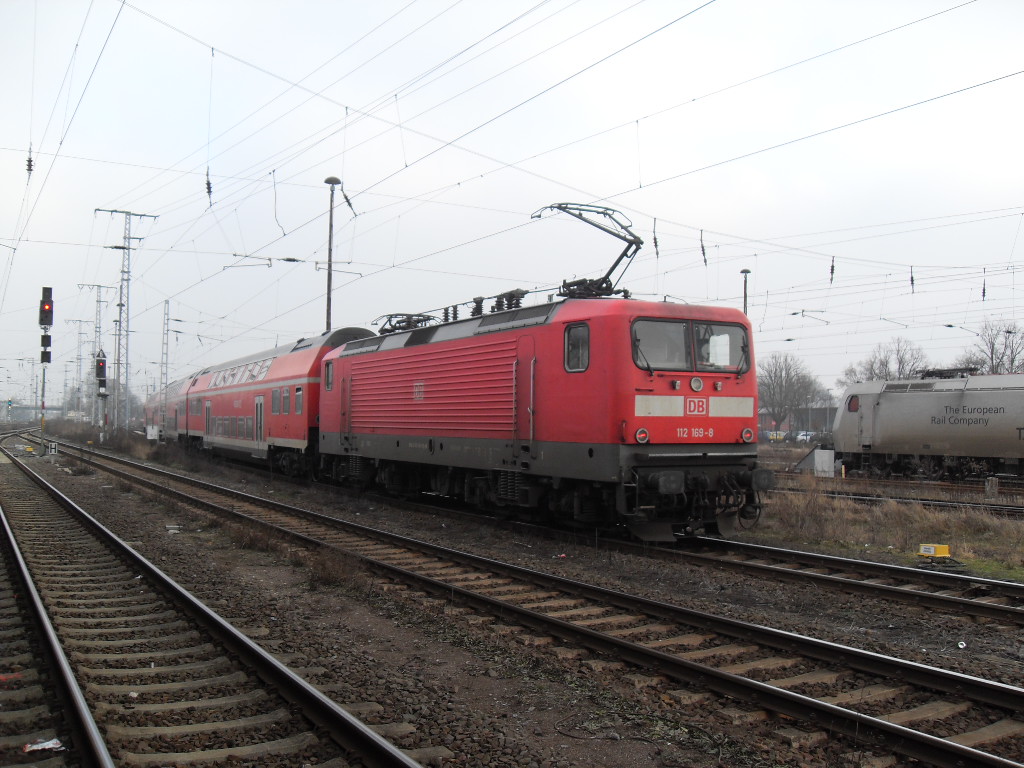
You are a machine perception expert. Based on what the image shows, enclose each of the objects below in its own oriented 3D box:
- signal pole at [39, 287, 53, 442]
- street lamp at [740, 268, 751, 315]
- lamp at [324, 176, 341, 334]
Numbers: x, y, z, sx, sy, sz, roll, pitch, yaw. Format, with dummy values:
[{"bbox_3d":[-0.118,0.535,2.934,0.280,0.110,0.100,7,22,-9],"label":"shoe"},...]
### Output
[{"bbox_3d":[-25.655,-0.728,55.184,0.750,9.230,0.600,2,-3,-26],"label":"signal pole"},{"bbox_3d":[13.778,-1.157,59.265,0.630,11.300,0.630,2,-3,-29],"label":"street lamp"},{"bbox_3d":[-6.872,-2.208,38.028,0.630,11.300,0.630,2,-3,-29],"label":"lamp"}]

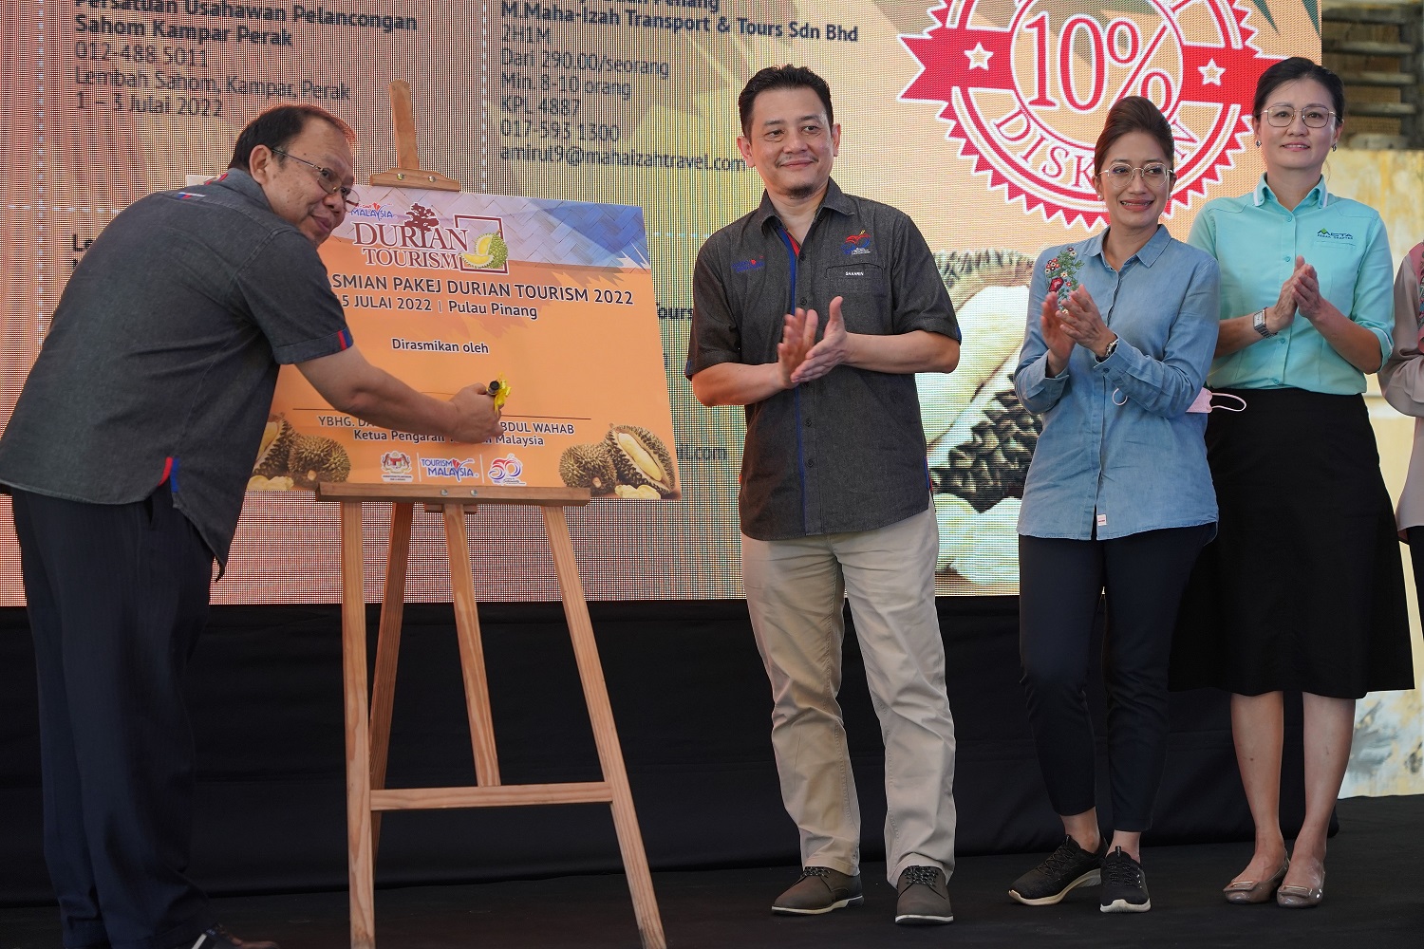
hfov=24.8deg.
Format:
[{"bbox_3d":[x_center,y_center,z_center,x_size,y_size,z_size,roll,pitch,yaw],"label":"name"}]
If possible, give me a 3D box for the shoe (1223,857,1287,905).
[{"bbox_3d":[1.113,0.831,6.630,0.085,0.068,0.240,0,0,26],"label":"shoe"}]

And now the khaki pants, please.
[{"bbox_3d":[0.271,0.390,6.440,0.410,0.830,0.320,0,0,8],"label":"khaki pants"}]

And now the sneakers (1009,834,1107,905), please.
[{"bbox_3d":[0.705,0.798,6.580,0.100,0.120,0.260,0,-1,38],"label":"sneakers"}]

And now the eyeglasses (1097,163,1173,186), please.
[{"bbox_3d":[0.855,-0.604,6.550,0.142,0.043,0.145,0,0,1],"label":"eyeglasses"}]

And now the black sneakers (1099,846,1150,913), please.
[{"bbox_3d":[0.827,0.805,6.490,0.100,0.115,0.260,0,0,4],"label":"black sneakers"}]

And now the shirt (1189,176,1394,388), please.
[{"bbox_3d":[1.173,-0.379,6.610,0.430,0.460,0.300,0,0,11],"label":"shirt"}]

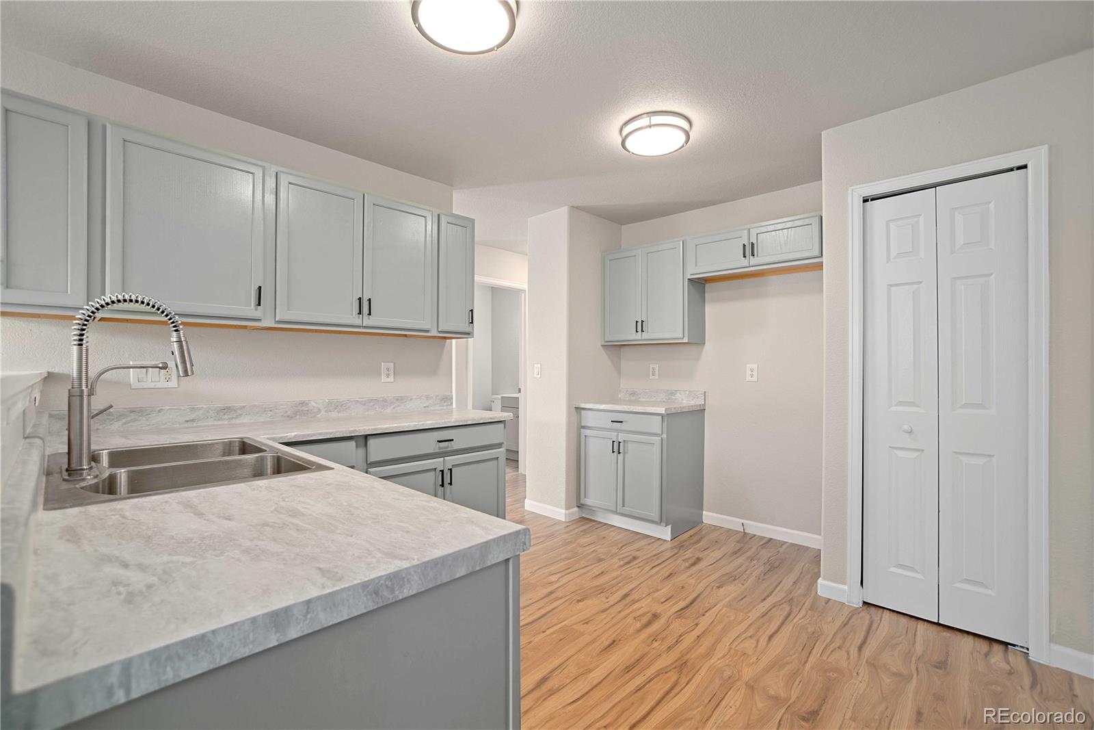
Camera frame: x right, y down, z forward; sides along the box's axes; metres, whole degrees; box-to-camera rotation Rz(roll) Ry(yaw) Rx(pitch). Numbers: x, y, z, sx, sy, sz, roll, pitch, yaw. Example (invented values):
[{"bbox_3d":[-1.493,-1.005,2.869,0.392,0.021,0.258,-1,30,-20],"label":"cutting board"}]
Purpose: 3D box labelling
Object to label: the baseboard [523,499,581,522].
[{"bbox_3d":[0.047,1.164,3.732,0.478,0.090,0.178,0,0,42],"label":"baseboard"}]

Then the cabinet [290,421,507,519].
[{"bbox_3d":[-0.880,0.762,2.459,1.160,0.876,0.620,0,0,-44],"label":"cabinet"}]

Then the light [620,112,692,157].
[{"bbox_3d":[0.571,-1.199,2.399,0.364,0.066,0.364,0,0,0],"label":"light"}]

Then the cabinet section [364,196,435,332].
[{"bbox_3d":[-0.924,-0.555,2.675,0.415,0.729,0.310,1,0,-44],"label":"cabinet section"}]

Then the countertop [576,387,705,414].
[{"bbox_3d":[0.715,0.266,3.552,0.780,0.138,0.620,0,0,42],"label":"countertop"}]

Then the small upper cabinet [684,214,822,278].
[{"bbox_3d":[1.428,-0.762,3.087,0.870,0.300,0.330,0,0,42],"label":"small upper cabinet"}]

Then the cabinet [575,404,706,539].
[{"bbox_3d":[0.715,0.773,3.556,0.775,0.876,0.590,0,0,42],"label":"cabinet"}]

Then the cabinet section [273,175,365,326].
[{"bbox_3d":[-1.228,-0.555,2.386,0.424,0.729,0.310,1,0,-44],"label":"cabinet section"}]

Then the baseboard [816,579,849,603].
[{"bbox_3d":[1.464,1.165,2.341,0.135,0.090,0.018,0,0,42],"label":"baseboard"}]

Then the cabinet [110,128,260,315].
[{"bbox_3d":[-1.579,-0.552,2.003,0.525,0.715,0.325,0,0,-44],"label":"cabinet"}]

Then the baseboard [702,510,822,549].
[{"bbox_3d":[1.550,1.171,3.226,0.890,0.085,0.017,0,0,40],"label":"baseboard"}]

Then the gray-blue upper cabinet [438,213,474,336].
[{"bbox_3d":[-0.670,-0.550,2.880,0.290,0.745,0.325,0,0,-44],"label":"gray-blue upper cabinet"}]

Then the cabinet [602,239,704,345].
[{"bbox_3d":[0.827,-0.538,3.626,0.765,0.760,0.330,0,0,42],"label":"cabinet"}]

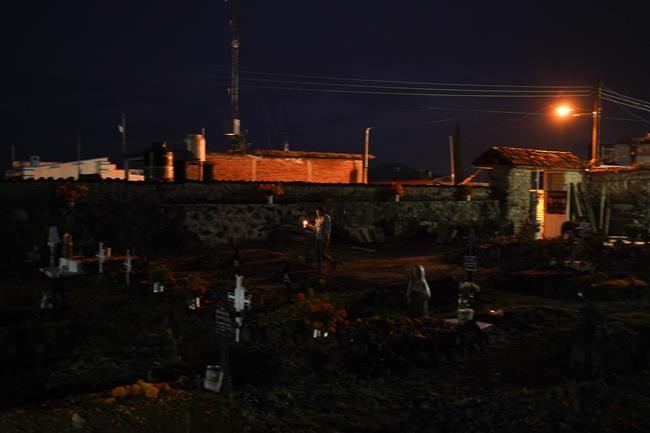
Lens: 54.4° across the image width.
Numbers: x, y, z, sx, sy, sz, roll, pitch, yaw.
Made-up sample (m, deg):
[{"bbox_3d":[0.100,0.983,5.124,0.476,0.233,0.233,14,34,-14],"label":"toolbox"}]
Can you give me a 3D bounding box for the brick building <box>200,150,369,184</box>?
[{"bbox_3d":[-2.970,-1.166,32.000,9.500,3.900,5.000,-2,2,-38],"label":"brick building"}]

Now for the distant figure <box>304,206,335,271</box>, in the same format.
[{"bbox_3d":[-0.118,0.588,16.500,0.700,1.660,0.480,-1,2,-16],"label":"distant figure"}]

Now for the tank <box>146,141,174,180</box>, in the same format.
[{"bbox_3d":[-6.812,-2.223,26.000,1.220,1.600,1.220,0,2,0],"label":"tank"}]

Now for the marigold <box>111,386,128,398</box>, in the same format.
[{"bbox_3d":[-1.529,1.309,4.700,0.110,0.075,0.110,0,2,0],"label":"marigold"}]

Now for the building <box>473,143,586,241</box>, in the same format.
[{"bbox_3d":[9.200,-0.992,28.300,5.700,4.000,2.200,-2,2,-38],"label":"building"}]

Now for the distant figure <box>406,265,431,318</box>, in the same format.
[{"bbox_3d":[1.347,1.080,9.100,0.340,0.770,0.250,0,2,6],"label":"distant figure"}]

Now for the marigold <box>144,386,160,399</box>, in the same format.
[{"bbox_3d":[-1.283,1.309,4.700,0.110,0.075,0.110,0,2,0],"label":"marigold"}]

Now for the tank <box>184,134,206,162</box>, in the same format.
[{"bbox_3d":[-6.048,-3.176,29.500,1.020,1.320,1.020,0,2,0],"label":"tank"}]

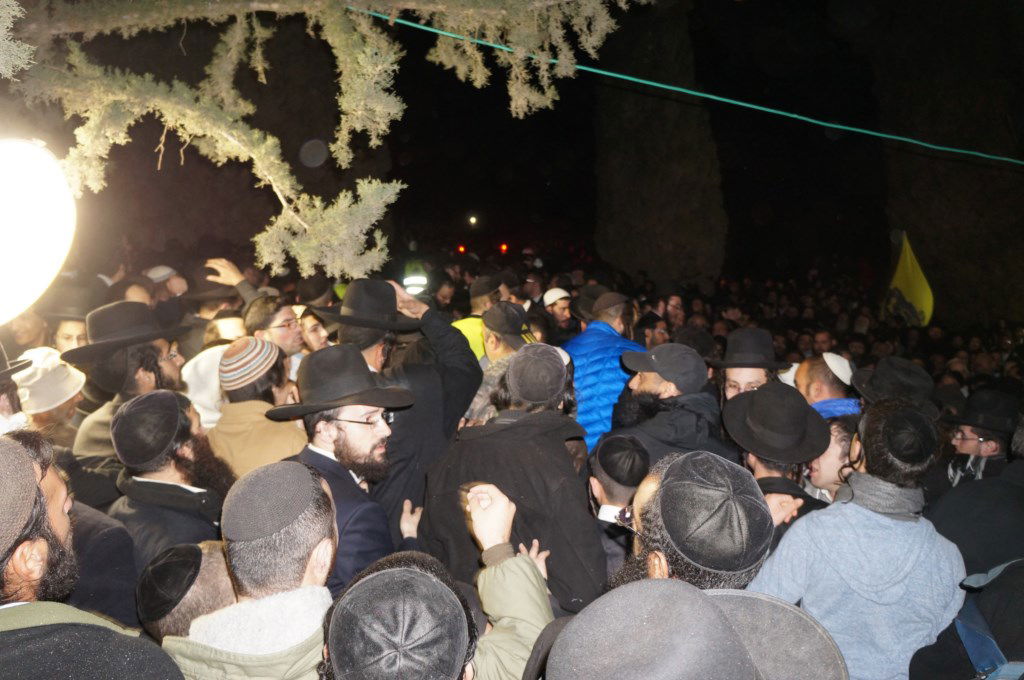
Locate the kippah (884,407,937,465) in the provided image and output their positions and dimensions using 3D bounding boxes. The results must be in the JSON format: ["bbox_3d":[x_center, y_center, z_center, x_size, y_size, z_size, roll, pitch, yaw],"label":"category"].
[{"bbox_3d":[0.917,0.217,1.760,0.125,0.125,0.045,2,-20,12],"label":"kippah"}]

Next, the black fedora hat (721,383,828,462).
[{"bbox_3d":[0.795,0.222,2.280,0.320,0.130,0.350,5,30,2],"label":"black fedora hat"}]

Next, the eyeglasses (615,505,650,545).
[{"bbox_3d":[0.255,0.288,1.150,0.140,0.045,0.140,-5,9,-32],"label":"eyeglasses"}]

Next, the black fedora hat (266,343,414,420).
[{"bbox_3d":[-0.414,0.094,1.820,0.360,0.155,0.330,-4,6,16],"label":"black fedora hat"}]

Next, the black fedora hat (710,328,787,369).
[{"bbox_3d":[0.911,0.028,2.950,0.320,0.140,0.350,3,7,17],"label":"black fedora hat"}]

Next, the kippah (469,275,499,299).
[{"bbox_3d":[-0.179,-0.336,4.700,0.180,0.120,0.200,7,17,40],"label":"kippah"}]

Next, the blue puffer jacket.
[{"bbox_3d":[0.486,0.257,3.900,0.500,0.700,0.320,0,8,0],"label":"blue puffer jacket"}]

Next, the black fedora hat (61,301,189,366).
[{"bbox_3d":[-1.116,-0.033,2.200,0.350,0.135,0.320,-15,14,-33],"label":"black fedora hat"}]

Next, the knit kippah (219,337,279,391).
[{"bbox_3d":[-0.739,0.054,2.120,0.170,0.090,0.170,-33,22,-25],"label":"knit kippah"}]

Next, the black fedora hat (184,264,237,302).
[{"bbox_3d":[-1.500,-0.268,3.900,0.360,0.140,0.330,-4,8,-35],"label":"black fedora hat"}]

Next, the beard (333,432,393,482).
[{"bbox_3d":[-0.345,0.270,1.770,0.095,0.115,0.130,2,8,17],"label":"beard"}]

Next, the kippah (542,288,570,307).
[{"bbox_3d":[0.259,-0.263,4.600,0.170,0.090,0.165,-11,-2,0],"label":"kippah"}]

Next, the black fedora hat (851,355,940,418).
[{"bbox_3d":[1.442,0.158,2.850,0.350,0.140,0.320,22,15,21],"label":"black fedora hat"}]

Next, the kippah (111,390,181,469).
[{"bbox_3d":[-0.806,0.175,1.650,0.170,0.090,0.175,5,48,30],"label":"kippah"}]

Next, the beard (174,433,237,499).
[{"bbox_3d":[-0.687,0.281,1.720,0.140,0.150,0.110,5,8,32],"label":"beard"}]

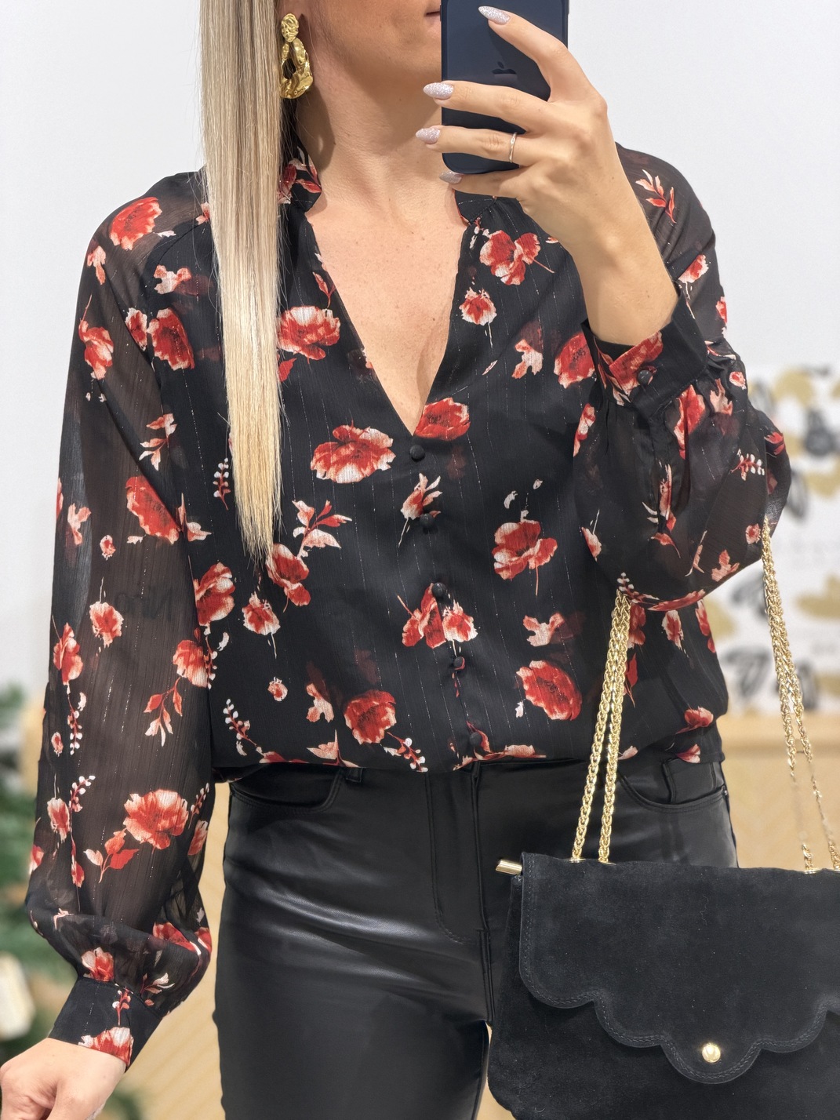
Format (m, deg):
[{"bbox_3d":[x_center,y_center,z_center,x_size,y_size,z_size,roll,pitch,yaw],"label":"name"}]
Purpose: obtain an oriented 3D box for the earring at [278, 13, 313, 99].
[{"bbox_3d":[-0.083,-0.332,2.130,0.026,0.056,0.010,4,11,22],"label":"earring"}]

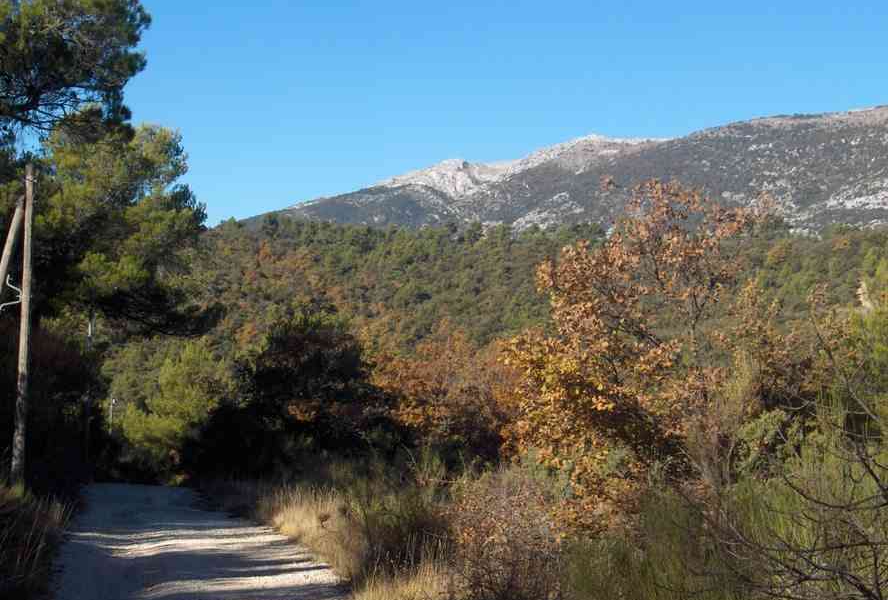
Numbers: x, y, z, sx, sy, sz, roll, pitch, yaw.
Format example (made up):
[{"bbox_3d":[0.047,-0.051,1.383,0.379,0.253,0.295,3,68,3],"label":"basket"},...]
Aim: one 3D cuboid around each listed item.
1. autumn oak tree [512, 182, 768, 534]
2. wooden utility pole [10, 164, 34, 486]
[{"bbox_3d":[2.412,0.733,22.500,3.300,4.500,3.100,1,-1,0],"label":"autumn oak tree"},{"bbox_3d":[-7.737,0.473,33.060,0.210,5.990,0.210,2,-1,0],"label":"wooden utility pole"}]

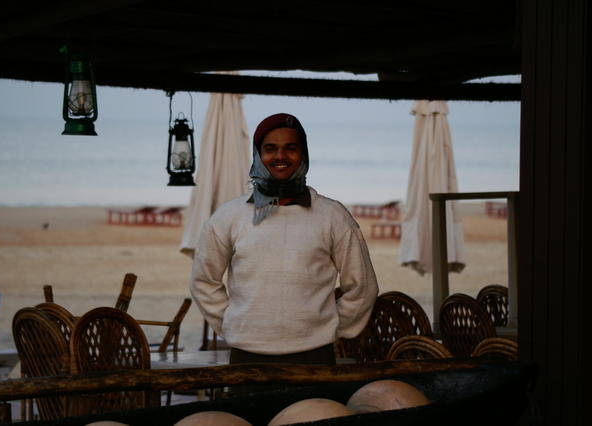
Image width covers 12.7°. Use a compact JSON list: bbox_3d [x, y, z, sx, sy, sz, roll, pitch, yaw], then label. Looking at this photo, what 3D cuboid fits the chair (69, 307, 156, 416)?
[{"bbox_3d":[-0.794,0.887,11.984,0.450,0.940,0.520,1,2,11],"label":"chair"}]

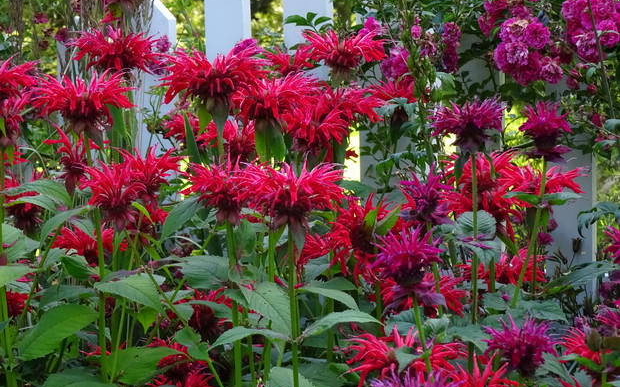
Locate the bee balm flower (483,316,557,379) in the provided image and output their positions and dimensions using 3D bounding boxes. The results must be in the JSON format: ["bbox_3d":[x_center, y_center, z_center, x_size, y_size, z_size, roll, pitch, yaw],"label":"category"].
[{"bbox_3d":[0.201,0.146,2.100,0.069,0.059,0.069,-1,3,0],"label":"bee balm flower"}]

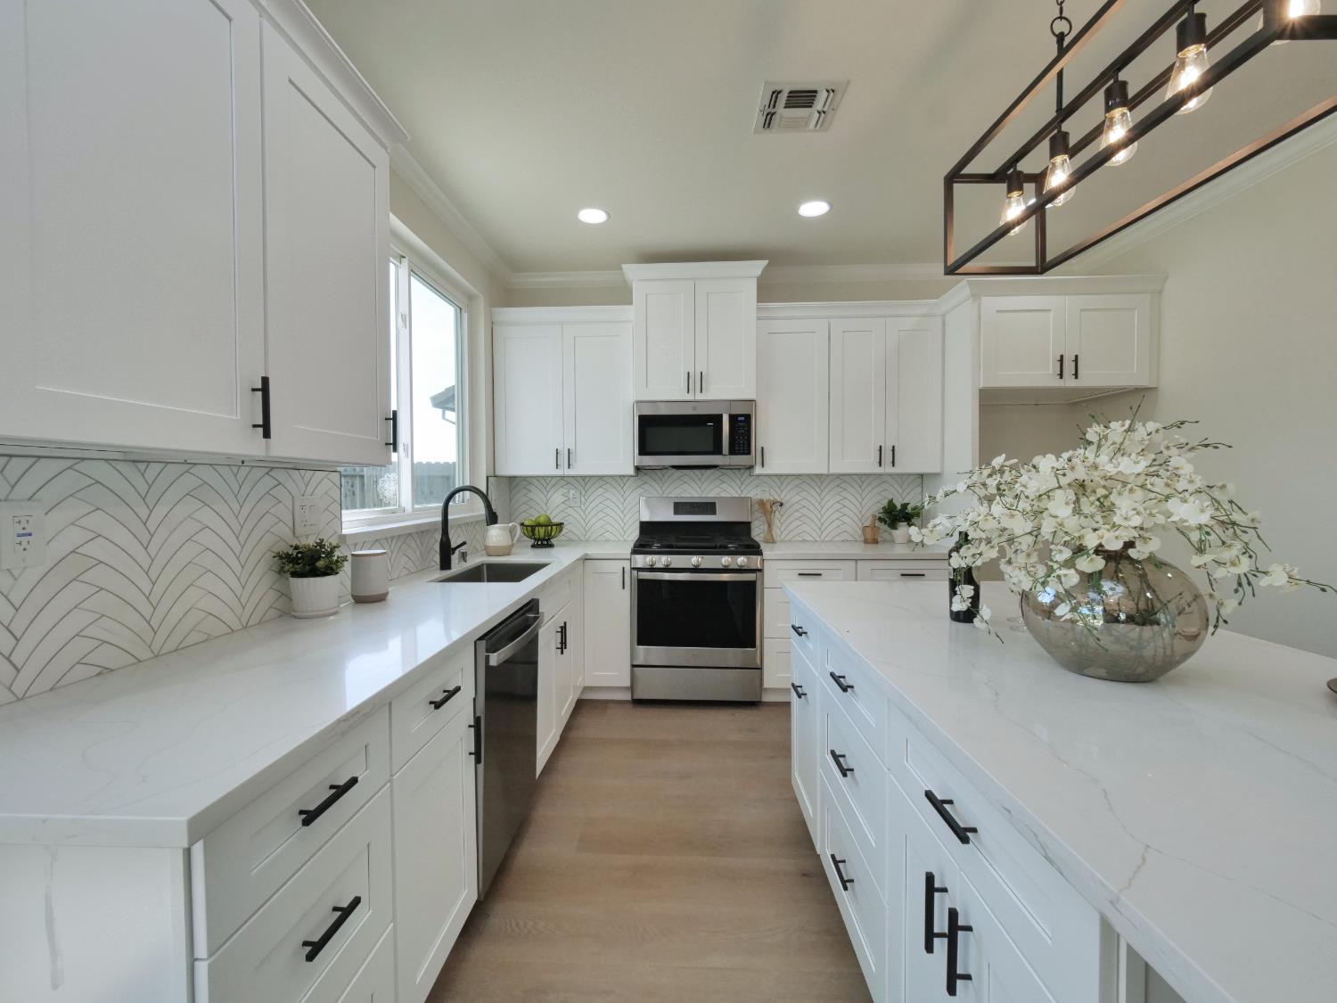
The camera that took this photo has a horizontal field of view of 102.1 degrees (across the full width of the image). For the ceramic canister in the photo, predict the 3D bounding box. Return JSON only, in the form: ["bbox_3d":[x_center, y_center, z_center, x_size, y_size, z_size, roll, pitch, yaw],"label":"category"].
[{"bbox_3d":[-1.034,0.254,1.868,0.115,0.173,0.115,0,2,2],"label":"ceramic canister"}]

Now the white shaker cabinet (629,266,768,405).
[{"bbox_3d":[0.174,-1.064,3.585,0.904,0.828,0.472,0,1,2],"label":"white shaker cabinet"}]

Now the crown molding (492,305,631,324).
[{"bbox_3d":[-0.676,-1.175,3.413,0.903,0.079,0.077,0,2,2],"label":"crown molding"}]

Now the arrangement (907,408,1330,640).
[{"bbox_3d":[0.915,0.039,1.150,0.673,0.462,0.583,0,1,2],"label":"arrangement"}]

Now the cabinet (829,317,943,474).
[{"bbox_3d":[1.376,-0.674,3.573,0.713,0.998,0.335,0,2,2],"label":"cabinet"}]

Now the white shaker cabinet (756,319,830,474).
[{"bbox_3d":[0.788,-0.666,3.589,0.465,0.986,0.335,0,2,2],"label":"white shaker cabinet"}]

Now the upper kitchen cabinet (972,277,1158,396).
[{"bbox_3d":[2.205,-0.944,3.344,1.085,0.593,0.733,0,2,2],"label":"upper kitchen cabinet"}]

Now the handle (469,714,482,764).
[{"bbox_3d":[-0.537,0.662,1.500,0.034,0.136,0.012,0,2,2],"label":"handle"}]

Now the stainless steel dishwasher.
[{"bbox_3d":[-0.797,0.795,1.867,0.618,0.819,0.598,0,1,2],"label":"stainless steel dishwasher"}]

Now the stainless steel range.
[{"bbox_3d":[0.176,0.592,3.466,0.764,1.221,0.729,0,1,2],"label":"stainless steel range"}]

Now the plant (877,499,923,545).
[{"bbox_3d":[1.554,0.133,3.622,0.300,0.301,0.255,0,2,2],"label":"plant"}]

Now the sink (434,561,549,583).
[{"bbox_3d":[-0.812,0.439,2.590,0.417,0.211,0.704,0,1,2],"label":"sink"}]

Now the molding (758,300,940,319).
[{"bbox_3d":[1.142,-1.213,3.423,1.154,0.080,0.075,0,1,2],"label":"molding"}]

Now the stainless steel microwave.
[{"bbox_3d":[0.175,-0.430,3.625,0.760,0.422,0.422,0,1,2],"label":"stainless steel microwave"}]

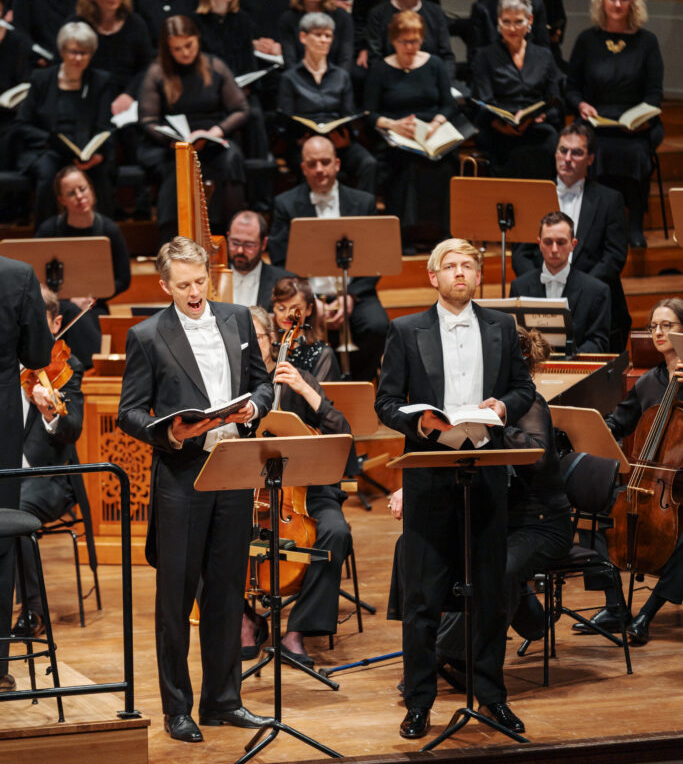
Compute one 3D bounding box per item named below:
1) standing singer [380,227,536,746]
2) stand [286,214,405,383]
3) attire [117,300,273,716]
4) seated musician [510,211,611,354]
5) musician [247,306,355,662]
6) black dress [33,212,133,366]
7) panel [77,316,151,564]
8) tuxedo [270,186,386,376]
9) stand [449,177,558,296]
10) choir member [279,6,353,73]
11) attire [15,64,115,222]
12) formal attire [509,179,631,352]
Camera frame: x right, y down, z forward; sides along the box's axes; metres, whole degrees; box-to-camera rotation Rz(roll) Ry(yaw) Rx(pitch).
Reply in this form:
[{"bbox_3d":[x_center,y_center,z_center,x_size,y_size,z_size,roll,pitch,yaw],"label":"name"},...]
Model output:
[{"bbox_3d":[0.432,0.367,20.553,0.570,1.780,0.450,-3,8,-12],"label":"standing singer"},{"bbox_3d":[0.014,-0.350,26.727,0.540,0.880,0.460,-1,8,0],"label":"stand"},{"bbox_3d":[-0.522,0.441,20.309,0.540,1.520,0.420,-4,9,-22],"label":"attire"},{"bbox_3d":[0.983,-0.091,25.165,0.500,1.300,0.820,1,9,11],"label":"seated musician"},{"bbox_3d":[-0.201,0.365,22.400,0.580,1.270,0.850,2,10,18],"label":"musician"},{"bbox_3d":[-1.237,-0.399,26.907,0.490,0.850,0.580,-2,8,-6],"label":"black dress"},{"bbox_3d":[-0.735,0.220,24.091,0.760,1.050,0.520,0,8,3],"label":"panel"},{"bbox_3d":[-0.049,-0.406,26.328,0.570,1.030,0.750,-2,9,-6],"label":"tuxedo"},{"bbox_3d":[0.779,-0.460,26.923,0.540,1.020,0.460,2,8,25],"label":"stand"},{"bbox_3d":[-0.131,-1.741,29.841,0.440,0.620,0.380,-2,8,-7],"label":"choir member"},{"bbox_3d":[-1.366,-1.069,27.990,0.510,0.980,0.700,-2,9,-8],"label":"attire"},{"bbox_3d":[1.105,-0.521,27.290,0.570,0.900,0.580,0,8,13],"label":"formal attire"}]

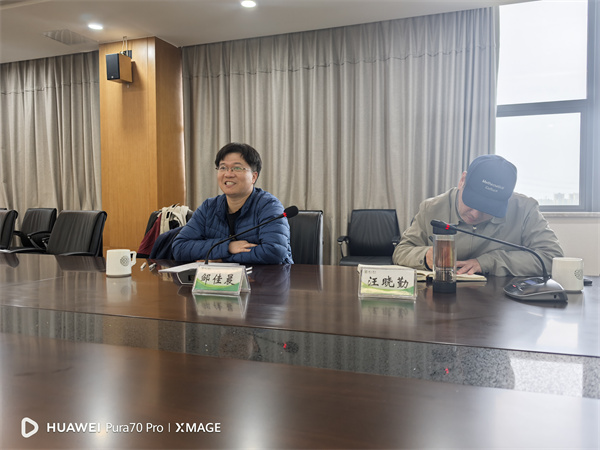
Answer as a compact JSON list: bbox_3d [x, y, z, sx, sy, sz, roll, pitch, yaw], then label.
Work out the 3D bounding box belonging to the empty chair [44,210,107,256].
[{"bbox_3d":[-1.795,0.383,3.455,0.620,0.960,0.640,1,3,27],"label":"empty chair"}]

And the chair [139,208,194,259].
[{"bbox_3d":[-1.105,0.377,3.414,0.620,0.960,0.640,1,3,31],"label":"chair"}]

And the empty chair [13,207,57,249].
[{"bbox_3d":[-3.453,0.280,5.897,0.620,0.960,0.640,1,2,22],"label":"empty chair"}]

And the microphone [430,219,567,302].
[{"bbox_3d":[0.515,0.084,1.263,0.350,0.210,0.160,0,2,7],"label":"microphone"}]

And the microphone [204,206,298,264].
[{"bbox_3d":[-0.190,0.072,1.503,0.360,0.220,0.150,0,2,0],"label":"microphone"}]

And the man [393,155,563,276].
[{"bbox_3d":[0.685,0.336,1.842,0.600,1.160,0.750,1,2,18],"label":"man"}]

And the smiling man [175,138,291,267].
[{"bbox_3d":[-0.261,0.277,2.135,0.560,1.260,0.750,1,2,18],"label":"smiling man"}]

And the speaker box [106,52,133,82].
[{"bbox_3d":[-2.112,-1.840,5.484,0.180,0.295,0.205,1,5,18],"label":"speaker box"}]

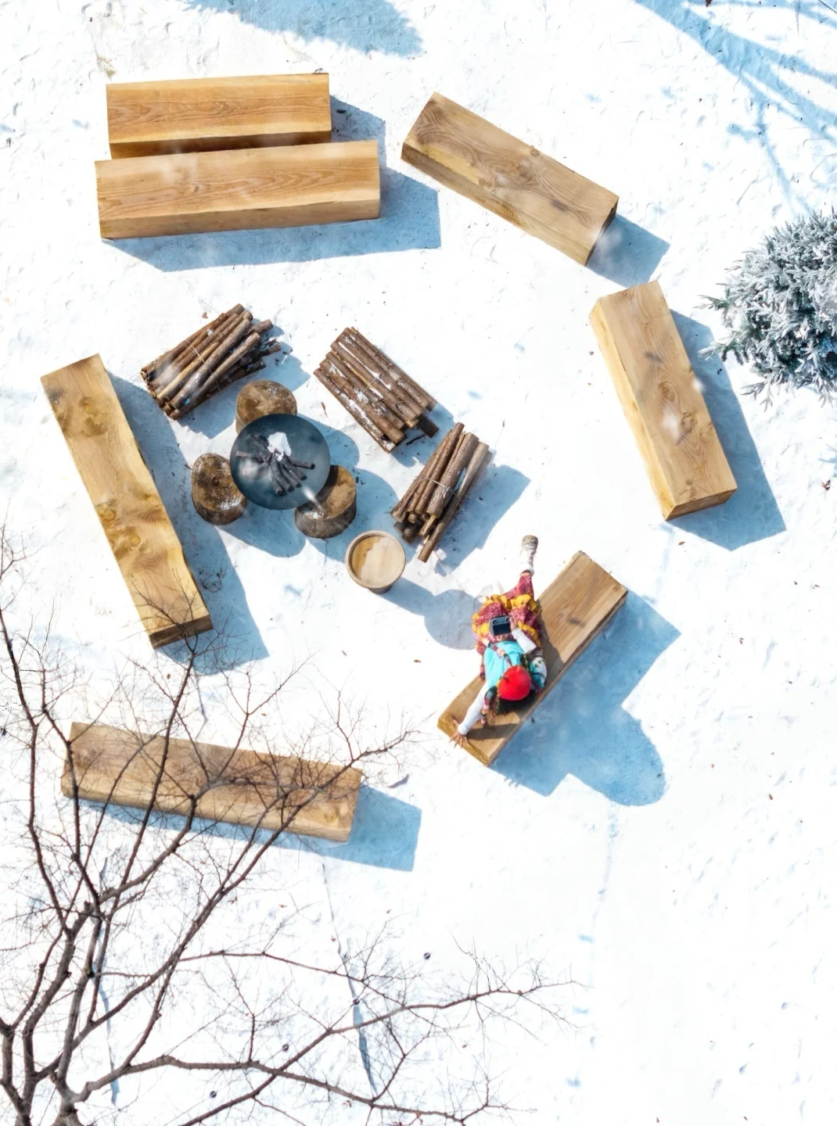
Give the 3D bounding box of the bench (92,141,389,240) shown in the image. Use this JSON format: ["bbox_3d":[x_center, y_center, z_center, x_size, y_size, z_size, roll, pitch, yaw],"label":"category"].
[{"bbox_3d":[-1.478,-3.077,18.786,2.304,0.391,0.515,-5,75,-5],"label":"bench"}]

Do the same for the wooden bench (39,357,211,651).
[{"bbox_3d":[-2.319,-0.491,18.052,0.490,0.361,2.311,-22,78,-9],"label":"wooden bench"}]

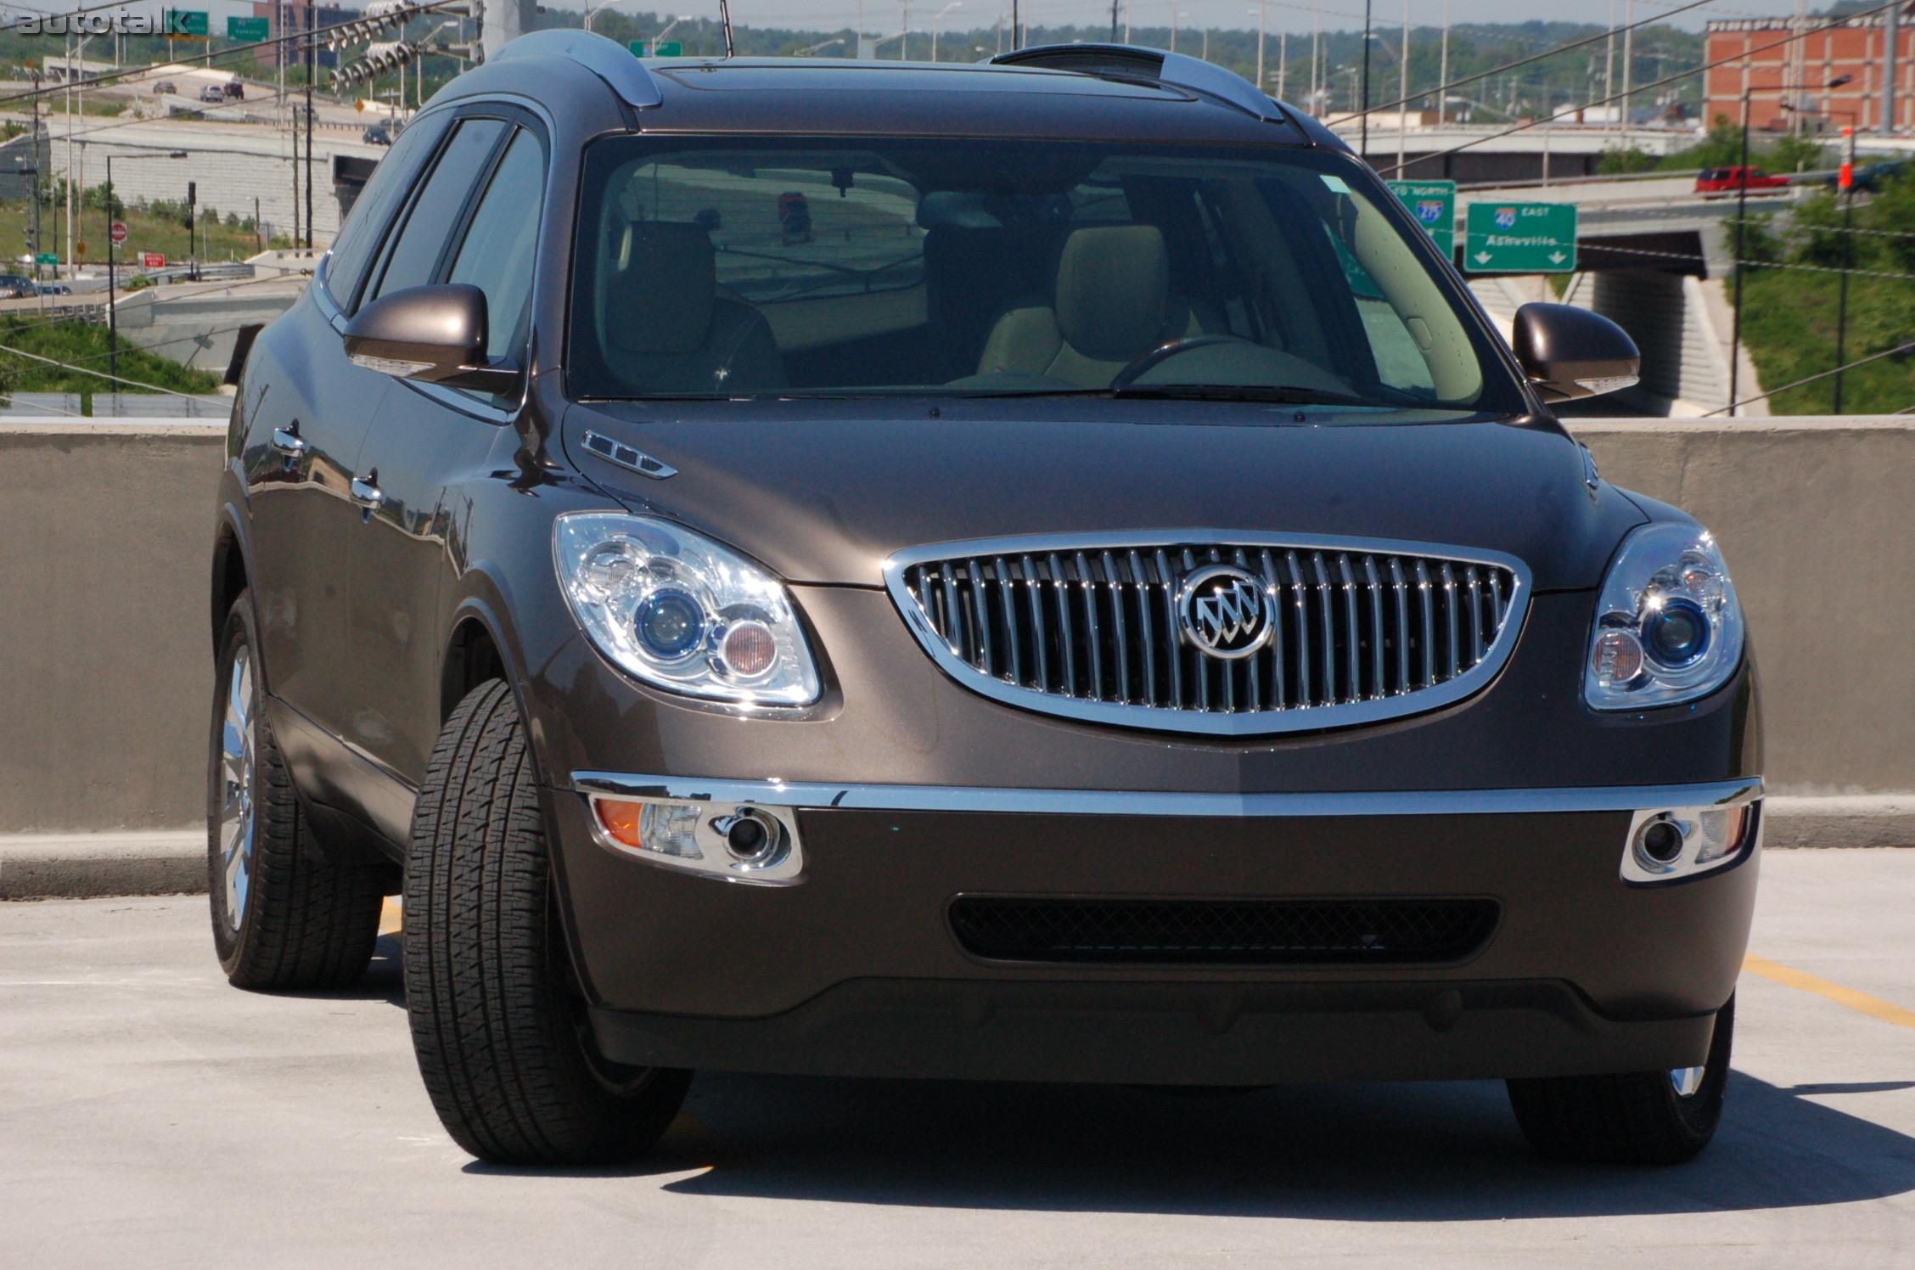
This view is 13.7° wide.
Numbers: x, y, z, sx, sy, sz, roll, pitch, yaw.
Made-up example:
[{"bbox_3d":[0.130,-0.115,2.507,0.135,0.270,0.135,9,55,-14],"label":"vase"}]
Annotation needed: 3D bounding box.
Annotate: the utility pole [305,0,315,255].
[{"bbox_3d":[-38.863,-31.227,479.547,0.340,16.500,0.340,1,3,-5],"label":"utility pole"}]

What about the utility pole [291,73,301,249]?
[{"bbox_3d":[-39.870,-28.671,480.000,0.320,10.800,0.320,1,3,0],"label":"utility pole"}]

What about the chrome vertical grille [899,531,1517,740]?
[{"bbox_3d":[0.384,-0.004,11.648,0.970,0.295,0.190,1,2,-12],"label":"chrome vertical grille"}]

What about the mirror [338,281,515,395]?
[{"bbox_3d":[-0.844,-0.483,12.851,0.280,0.172,0.185,1,2,-12],"label":"mirror"}]

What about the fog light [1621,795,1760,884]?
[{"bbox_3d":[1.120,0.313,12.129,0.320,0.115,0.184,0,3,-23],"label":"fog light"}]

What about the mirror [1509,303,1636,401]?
[{"bbox_3d":[1.015,-0.463,13.252,0.280,0.172,0.185,1,2,-12],"label":"mirror"}]

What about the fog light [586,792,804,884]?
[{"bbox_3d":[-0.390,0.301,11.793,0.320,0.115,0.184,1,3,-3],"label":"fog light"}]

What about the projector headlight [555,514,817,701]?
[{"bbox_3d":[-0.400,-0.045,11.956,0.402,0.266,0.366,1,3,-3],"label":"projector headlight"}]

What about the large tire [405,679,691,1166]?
[{"bbox_3d":[-0.615,0.436,12.487,0.255,0.780,0.788,2,3,19],"label":"large tire"}]

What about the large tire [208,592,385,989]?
[{"bbox_3d":[-1.263,0.286,15.196,0.255,0.785,0.785,1,2,-12],"label":"large tire"}]

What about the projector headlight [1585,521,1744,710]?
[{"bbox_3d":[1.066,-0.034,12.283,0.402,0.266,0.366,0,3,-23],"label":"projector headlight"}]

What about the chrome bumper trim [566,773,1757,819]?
[{"bbox_3d":[0.378,0.240,11.909,1.868,0.046,0.407,0,3,-13],"label":"chrome bumper trim"}]

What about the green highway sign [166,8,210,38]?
[{"bbox_3d":[-96.621,-76.767,1000.000,5.150,3.000,0.200,1,3,-9],"label":"green highway sign"}]

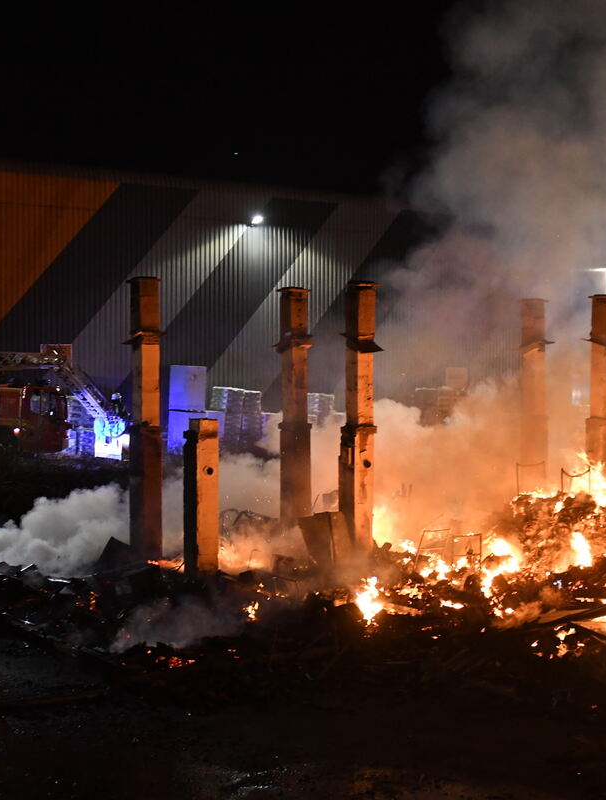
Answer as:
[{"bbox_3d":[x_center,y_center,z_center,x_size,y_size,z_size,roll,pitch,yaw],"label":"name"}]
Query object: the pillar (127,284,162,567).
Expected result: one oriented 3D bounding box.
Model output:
[{"bbox_3d":[-4.281,0.516,32.631,0.720,7.610,0.720,-1,1,-35],"label":"pillar"}]

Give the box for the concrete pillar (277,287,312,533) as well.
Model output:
[{"bbox_3d":[-0.230,0.391,35.653,0.720,7.450,0.720,-1,1,-35],"label":"concrete pillar"}]

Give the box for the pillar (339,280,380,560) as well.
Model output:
[{"bbox_3d":[1.565,0.493,33.197,0.760,7.560,0.760,-1,1,-35],"label":"pillar"}]

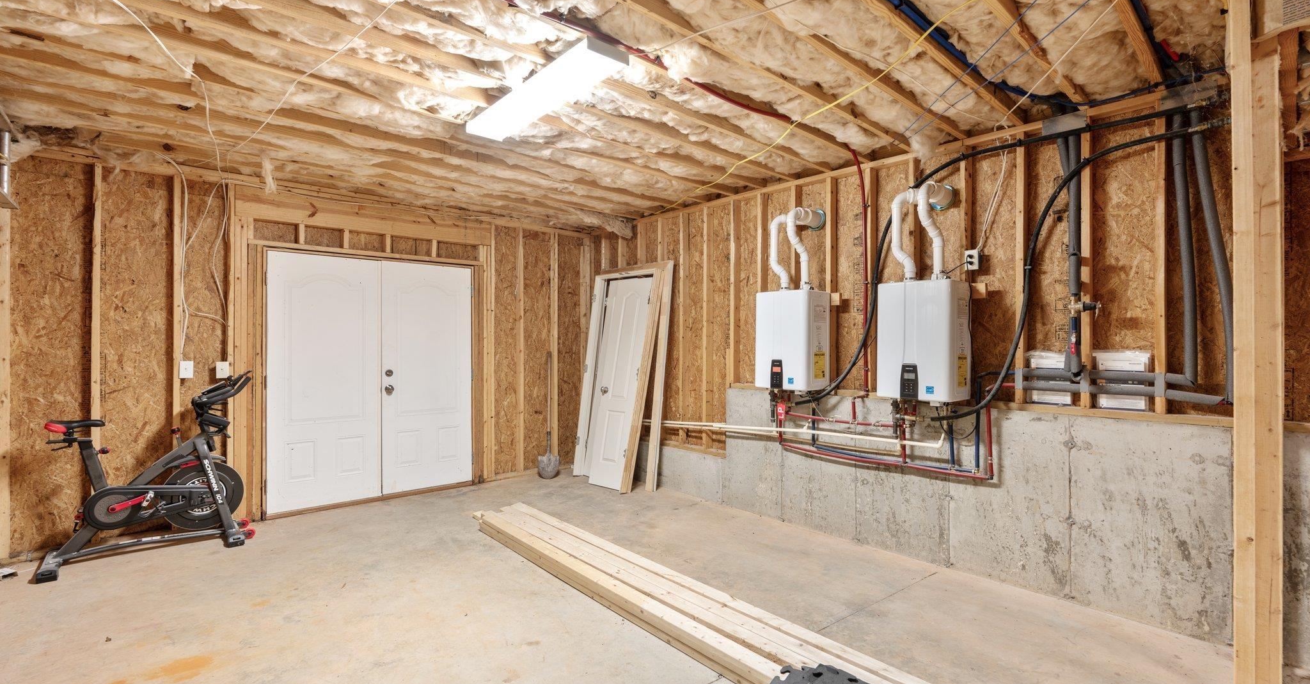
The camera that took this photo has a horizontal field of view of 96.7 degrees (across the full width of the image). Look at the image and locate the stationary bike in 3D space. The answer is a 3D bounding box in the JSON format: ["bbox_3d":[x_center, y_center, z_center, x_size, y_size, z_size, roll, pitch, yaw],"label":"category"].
[{"bbox_3d":[-3.277,0.783,3.825,1.070,1.170,0.540,0,0,-43],"label":"stationary bike"}]

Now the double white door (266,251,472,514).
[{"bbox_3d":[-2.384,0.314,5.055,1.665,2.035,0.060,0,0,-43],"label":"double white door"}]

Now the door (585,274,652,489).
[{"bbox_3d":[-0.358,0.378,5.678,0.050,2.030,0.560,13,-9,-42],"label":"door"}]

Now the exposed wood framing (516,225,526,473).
[{"bbox_3d":[-1.391,0.083,6.007,0.040,2.510,0.090,0,0,-43],"label":"exposed wood framing"}]

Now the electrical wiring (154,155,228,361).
[{"bbox_3d":[-3.271,-0.558,4.120,0.410,1.380,0.170,0,0,-43],"label":"electrical wiring"}]

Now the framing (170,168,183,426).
[{"bbox_3d":[-3.409,0.078,4.144,0.040,2.510,0.090,0,0,-43],"label":"framing"}]

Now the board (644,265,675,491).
[{"bbox_3d":[0.056,0.299,5.345,0.035,2.100,0.090,8,-5,-42],"label":"board"}]

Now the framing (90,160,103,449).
[{"bbox_3d":[-3.708,0.077,3.869,0.040,2.510,0.090,0,0,-43],"label":"framing"}]

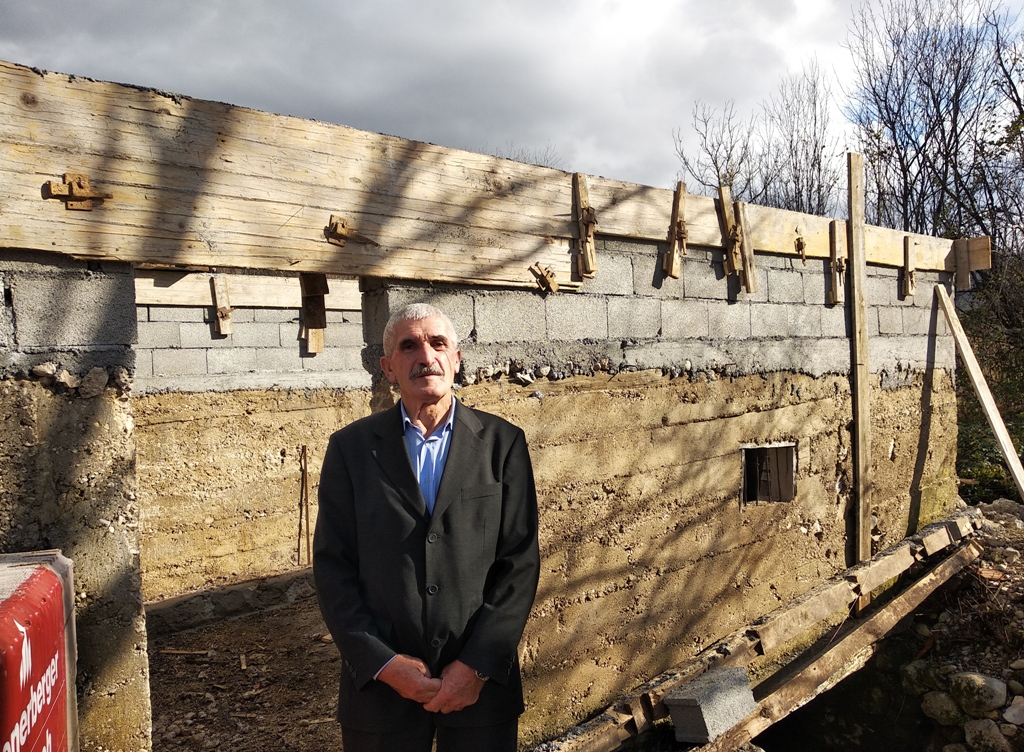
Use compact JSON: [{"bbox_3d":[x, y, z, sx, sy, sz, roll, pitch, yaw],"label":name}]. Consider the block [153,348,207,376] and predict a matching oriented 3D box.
[{"bbox_3d":[-2.645,-0.106,6.069,0.397,0.197,0.197,-3,0,-40],"label":"block"}]

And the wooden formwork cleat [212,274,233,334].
[{"bbox_3d":[-2.224,-0.537,5.916,0.092,0.440,0.045,-9,6,-43],"label":"wooden formwork cleat"}]

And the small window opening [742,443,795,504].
[{"bbox_3d":[1.450,0.575,4.616,0.560,0.360,0.240,-3,2,-40],"label":"small window opening"}]

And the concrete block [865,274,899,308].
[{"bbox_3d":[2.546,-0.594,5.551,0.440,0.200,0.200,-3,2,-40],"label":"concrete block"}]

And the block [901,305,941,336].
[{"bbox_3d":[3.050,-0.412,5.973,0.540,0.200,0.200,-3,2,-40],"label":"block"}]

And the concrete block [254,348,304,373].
[{"bbox_3d":[-2.026,-0.139,6.591,0.397,0.197,0.197,-3,0,-40],"label":"concrete block"}]

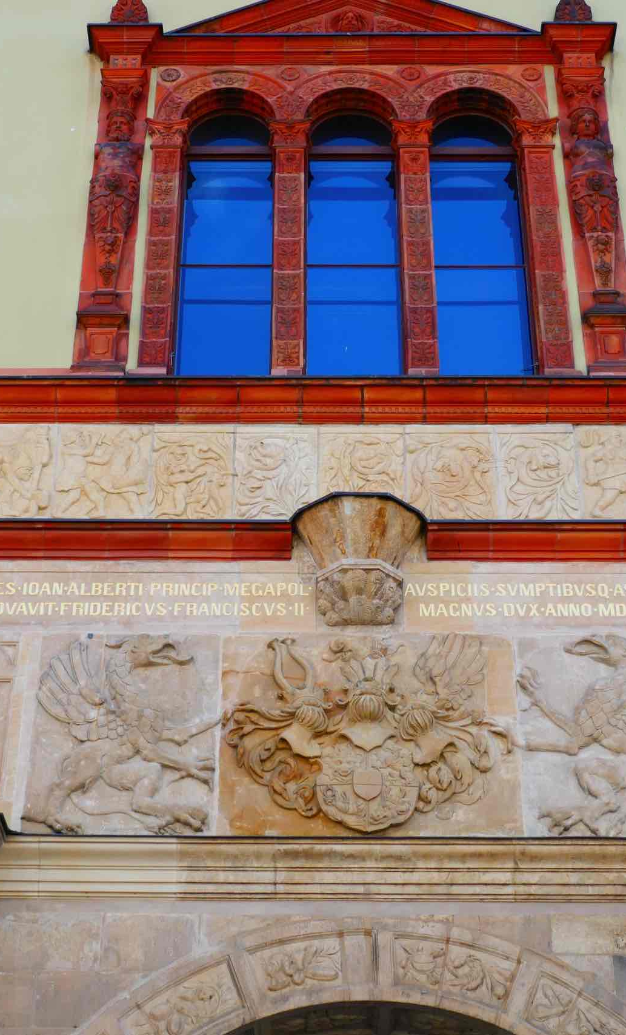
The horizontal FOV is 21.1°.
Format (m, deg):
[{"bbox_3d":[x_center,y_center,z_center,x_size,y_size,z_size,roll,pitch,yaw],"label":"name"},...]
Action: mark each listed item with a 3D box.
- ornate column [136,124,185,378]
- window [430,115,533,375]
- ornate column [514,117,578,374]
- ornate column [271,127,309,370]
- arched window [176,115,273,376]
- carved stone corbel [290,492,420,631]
[{"bbox_3d":[-1.084,-1.921,12.006,0.310,2.410,0.260,0,-33,0],"label":"ornate column"},{"bbox_3d":[1.211,-2.041,12.268,0.690,2.590,0.200,0,-33,0],"label":"window"},{"bbox_3d":[1.671,-1.922,11.987,0.310,2.410,0.260,0,-33,0],"label":"ornate column"},{"bbox_3d":[-0.164,-1.921,12.000,0.310,2.410,0.260,0,-33,0],"label":"ornate column"},{"bbox_3d":[-0.619,-2.040,12.281,0.690,2.590,0.200,0,-33,0],"label":"arched window"},{"bbox_3d":[0.304,0.291,10.240,0.860,0.770,0.460,0,-33,0],"label":"carved stone corbel"}]

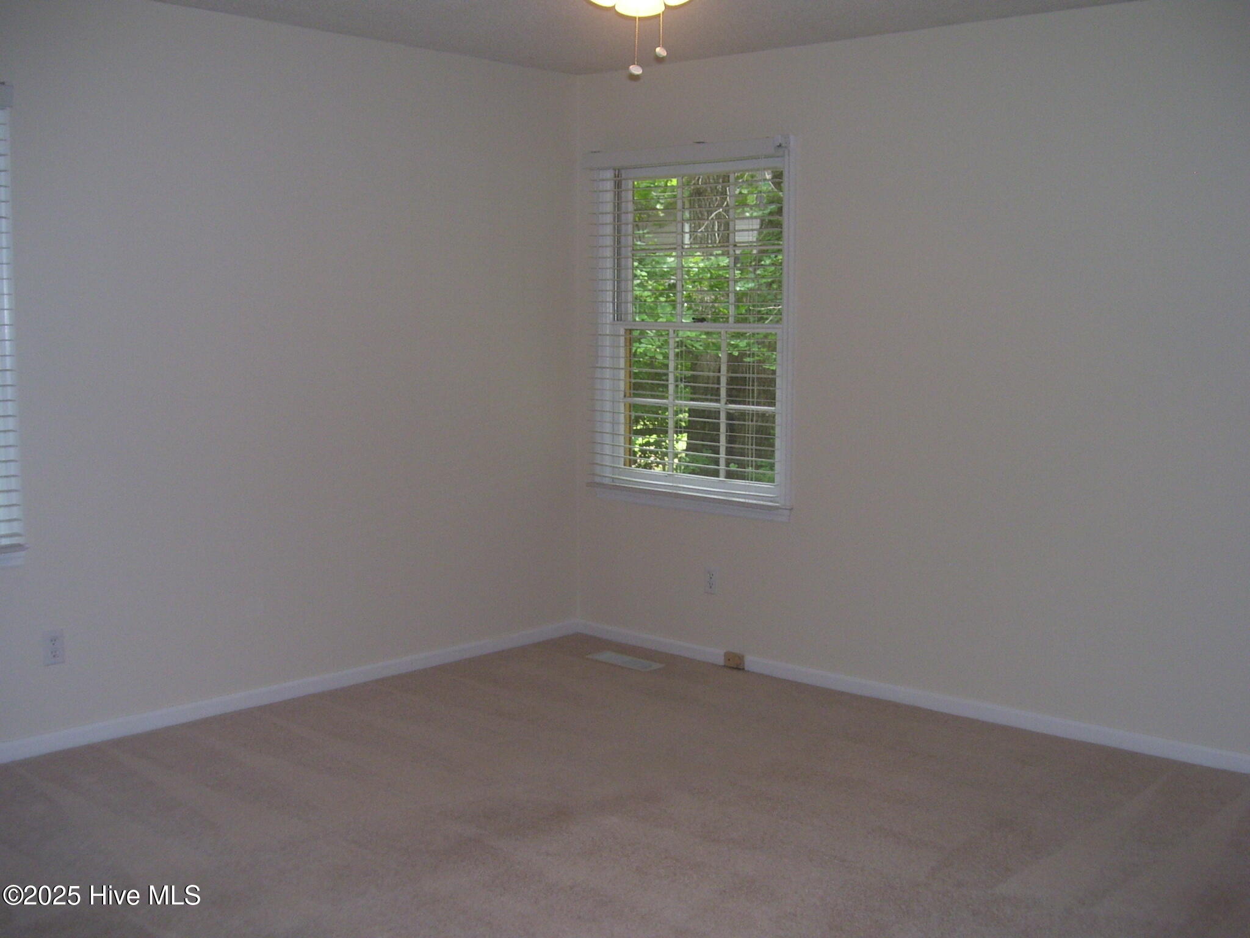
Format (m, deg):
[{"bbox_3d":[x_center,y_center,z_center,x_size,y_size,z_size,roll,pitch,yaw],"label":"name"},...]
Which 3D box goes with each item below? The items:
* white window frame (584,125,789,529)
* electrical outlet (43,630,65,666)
[{"bbox_3d":[0.265,-0.567,5.442,1.050,1.460,0.100,6,8,42],"label":"white window frame"},{"bbox_3d":[-1.803,0.565,4.224,0.015,0.115,0.071,6,8,42],"label":"electrical outlet"}]

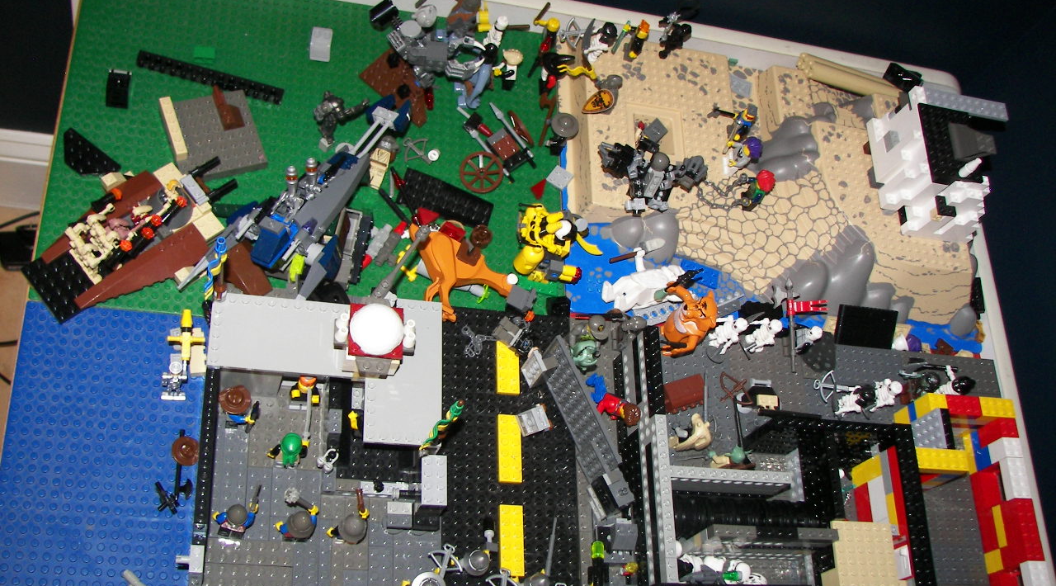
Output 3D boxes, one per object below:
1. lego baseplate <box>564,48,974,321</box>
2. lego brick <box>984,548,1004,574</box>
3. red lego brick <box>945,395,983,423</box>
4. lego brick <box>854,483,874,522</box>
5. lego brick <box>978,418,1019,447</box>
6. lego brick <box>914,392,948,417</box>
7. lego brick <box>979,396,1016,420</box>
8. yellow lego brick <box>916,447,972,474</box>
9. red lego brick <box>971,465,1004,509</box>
[{"bbox_3d":[0.216,-0.089,0.924,0.384,0.042,0.256,6,64,-15],"label":"lego baseplate"},{"bbox_3d":[0.361,0.204,0.837,0.016,0.019,0.016,6,64,-15],"label":"lego brick"},{"bbox_3d":[0.334,0.089,0.847,0.032,0.011,0.016,6,64,-15],"label":"red lego brick"},{"bbox_3d":[0.254,0.157,0.807,0.016,0.019,0.032,6,65,-15],"label":"lego brick"},{"bbox_3d":[0.373,0.112,0.872,0.016,0.029,0.016,6,65,-15],"label":"lego brick"},{"bbox_3d":[0.312,0.089,0.850,0.016,0.020,0.016,6,65,-15],"label":"lego brick"},{"bbox_3d":[0.362,0.090,0.852,0.032,0.011,0.016,6,64,-15],"label":"lego brick"},{"bbox_3d":[0.301,0.124,0.808,0.048,0.011,0.016,6,64,-15],"label":"yellow lego brick"},{"bbox_3d":[0.369,0.157,0.874,0.016,0.029,0.032,6,65,-15],"label":"red lego brick"}]

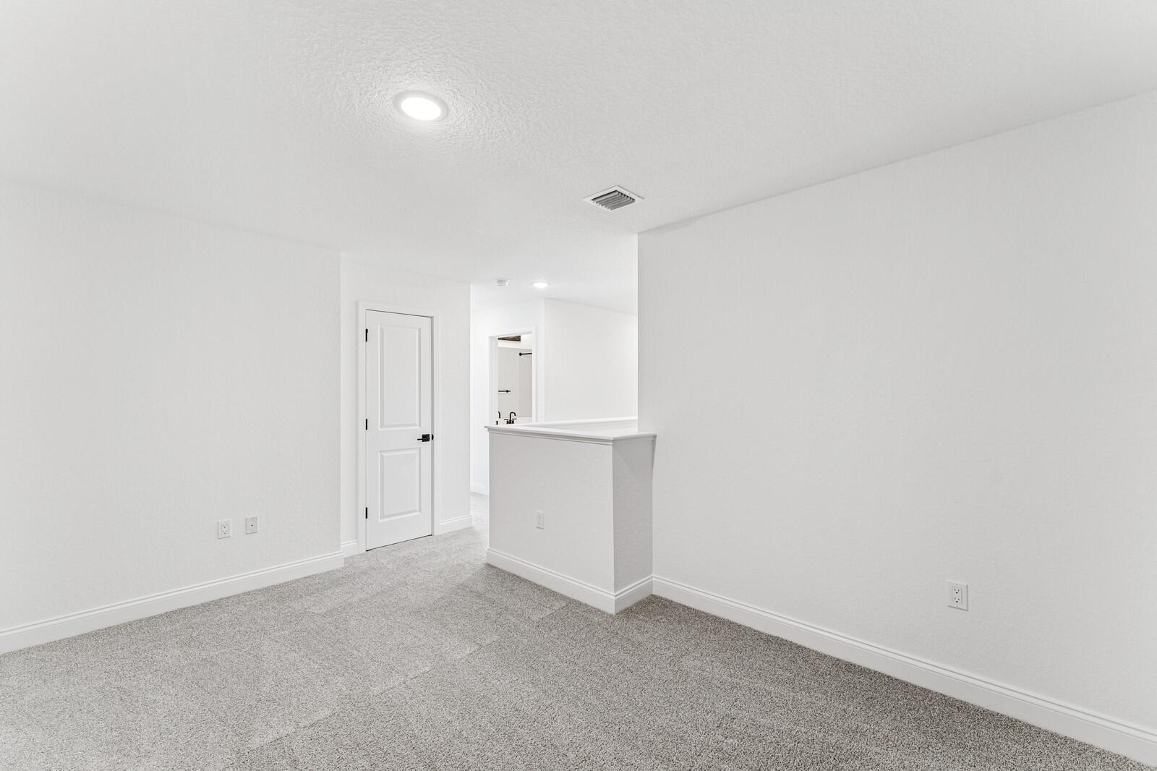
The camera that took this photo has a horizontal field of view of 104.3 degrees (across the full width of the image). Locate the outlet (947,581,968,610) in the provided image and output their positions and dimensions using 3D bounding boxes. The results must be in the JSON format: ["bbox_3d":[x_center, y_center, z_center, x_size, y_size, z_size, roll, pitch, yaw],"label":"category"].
[{"bbox_3d":[1.681,0.935,1.992,0.071,0.116,0.009,-1,-1,42],"label":"outlet"}]

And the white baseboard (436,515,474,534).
[{"bbox_3d":[-1.206,1.362,4.431,0.016,0.120,0.388,-1,-1,44],"label":"white baseboard"}]

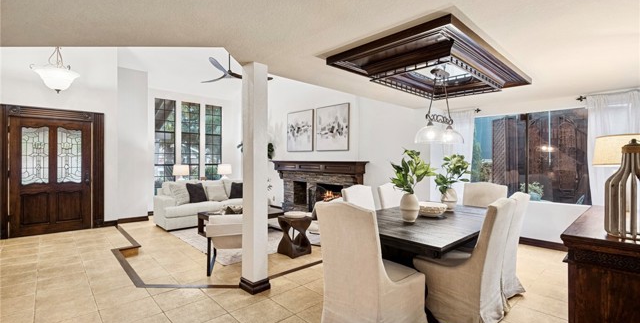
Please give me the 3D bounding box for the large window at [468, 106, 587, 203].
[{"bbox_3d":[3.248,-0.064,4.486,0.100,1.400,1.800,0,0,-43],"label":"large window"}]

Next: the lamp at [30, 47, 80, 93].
[{"bbox_3d":[-3.486,-1.224,3.744,0.470,0.660,0.470,0,0,-43],"label":"lamp"}]

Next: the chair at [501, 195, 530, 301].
[{"bbox_3d":[1.710,0.810,2.881,0.510,1.010,0.620,0,0,-43],"label":"chair"}]

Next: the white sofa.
[{"bbox_3d":[-2.660,0.991,7.012,2.333,0.943,0.993,0,0,-43],"label":"white sofa"}]

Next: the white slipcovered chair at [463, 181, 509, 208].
[{"bbox_3d":[2.071,0.819,3.740,0.606,1.052,0.536,0,0,-43],"label":"white slipcovered chair"}]

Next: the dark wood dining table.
[{"bbox_3d":[1.103,0.928,2.857,1.940,0.770,1.100,0,0,-43],"label":"dark wood dining table"}]

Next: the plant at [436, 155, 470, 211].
[{"bbox_3d":[1.588,0.258,3.405,0.417,0.665,0.397,0,0,22],"label":"plant"}]

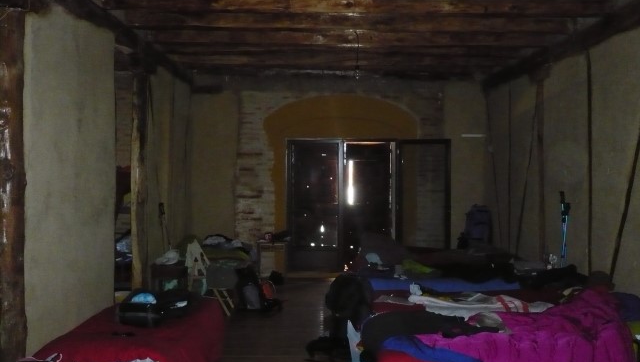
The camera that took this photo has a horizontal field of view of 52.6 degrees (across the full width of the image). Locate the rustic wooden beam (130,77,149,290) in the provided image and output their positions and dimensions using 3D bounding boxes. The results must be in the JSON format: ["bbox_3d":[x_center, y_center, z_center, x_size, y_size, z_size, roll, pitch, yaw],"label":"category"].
[{"bbox_3d":[-1.771,0.123,6.350,0.150,2.350,0.150,0,2,1],"label":"rustic wooden beam"}]

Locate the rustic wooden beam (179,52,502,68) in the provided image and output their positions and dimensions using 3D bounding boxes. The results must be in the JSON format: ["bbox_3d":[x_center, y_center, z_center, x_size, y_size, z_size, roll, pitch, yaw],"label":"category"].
[{"bbox_3d":[0.219,-1.514,8.100,4.200,0.170,0.170,0,2,1],"label":"rustic wooden beam"}]

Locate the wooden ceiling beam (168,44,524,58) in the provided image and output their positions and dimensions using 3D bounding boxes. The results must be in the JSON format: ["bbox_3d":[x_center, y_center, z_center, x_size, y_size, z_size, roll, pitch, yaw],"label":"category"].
[{"bbox_3d":[0.268,-1.494,7.380,4.200,0.170,0.170,0,2,1],"label":"wooden ceiling beam"}]

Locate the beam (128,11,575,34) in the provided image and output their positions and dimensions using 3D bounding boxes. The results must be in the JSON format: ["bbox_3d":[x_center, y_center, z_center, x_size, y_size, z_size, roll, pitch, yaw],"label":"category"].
[{"bbox_3d":[0.262,-1.456,5.950,4.150,0.170,0.170,0,2,1],"label":"beam"}]

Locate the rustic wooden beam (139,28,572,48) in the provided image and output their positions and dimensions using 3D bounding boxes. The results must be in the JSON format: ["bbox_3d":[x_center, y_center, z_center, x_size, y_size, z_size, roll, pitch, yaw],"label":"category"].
[{"bbox_3d":[0.324,-1.475,6.650,4.250,0.170,0.170,0,2,1],"label":"rustic wooden beam"}]

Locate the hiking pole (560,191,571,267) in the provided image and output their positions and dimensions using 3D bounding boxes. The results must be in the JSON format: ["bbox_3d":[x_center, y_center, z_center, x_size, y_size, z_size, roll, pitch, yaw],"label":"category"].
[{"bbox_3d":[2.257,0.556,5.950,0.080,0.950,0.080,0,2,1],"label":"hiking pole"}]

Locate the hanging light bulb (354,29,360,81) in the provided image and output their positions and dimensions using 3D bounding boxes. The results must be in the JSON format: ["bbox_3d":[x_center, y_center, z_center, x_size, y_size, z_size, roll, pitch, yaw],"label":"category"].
[{"bbox_3d":[0.371,-1.251,6.400,0.060,0.490,0.060,0,2,1],"label":"hanging light bulb"}]

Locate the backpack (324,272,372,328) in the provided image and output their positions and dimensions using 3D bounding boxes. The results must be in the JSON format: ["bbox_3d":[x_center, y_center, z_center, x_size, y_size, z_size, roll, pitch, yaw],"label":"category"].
[{"bbox_3d":[0.238,1.006,5.400,0.390,0.470,0.320,0,2,1],"label":"backpack"}]

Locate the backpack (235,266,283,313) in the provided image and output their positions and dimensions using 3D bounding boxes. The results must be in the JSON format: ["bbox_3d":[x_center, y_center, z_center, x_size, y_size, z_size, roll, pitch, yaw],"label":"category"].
[{"bbox_3d":[-0.676,1.174,7.000,0.480,0.530,0.350,0,2,-14],"label":"backpack"}]

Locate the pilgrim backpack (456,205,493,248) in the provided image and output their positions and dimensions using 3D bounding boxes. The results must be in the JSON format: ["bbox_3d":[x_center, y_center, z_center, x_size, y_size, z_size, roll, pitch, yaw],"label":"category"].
[{"bbox_3d":[2.053,0.605,8.600,0.440,0.620,0.320,0,2,1],"label":"pilgrim backpack"}]

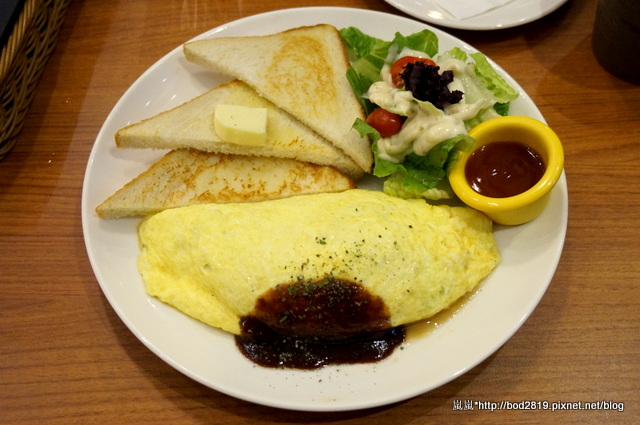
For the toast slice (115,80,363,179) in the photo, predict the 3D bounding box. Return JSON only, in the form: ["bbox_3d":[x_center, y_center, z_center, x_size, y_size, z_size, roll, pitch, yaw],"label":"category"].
[{"bbox_3d":[-0.045,-0.061,0.452,0.153,0.017,0.071,8,50,6],"label":"toast slice"}]

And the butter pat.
[{"bbox_3d":[-0.048,-0.052,0.428,0.031,0.011,0.021,6,50,4],"label":"butter pat"}]

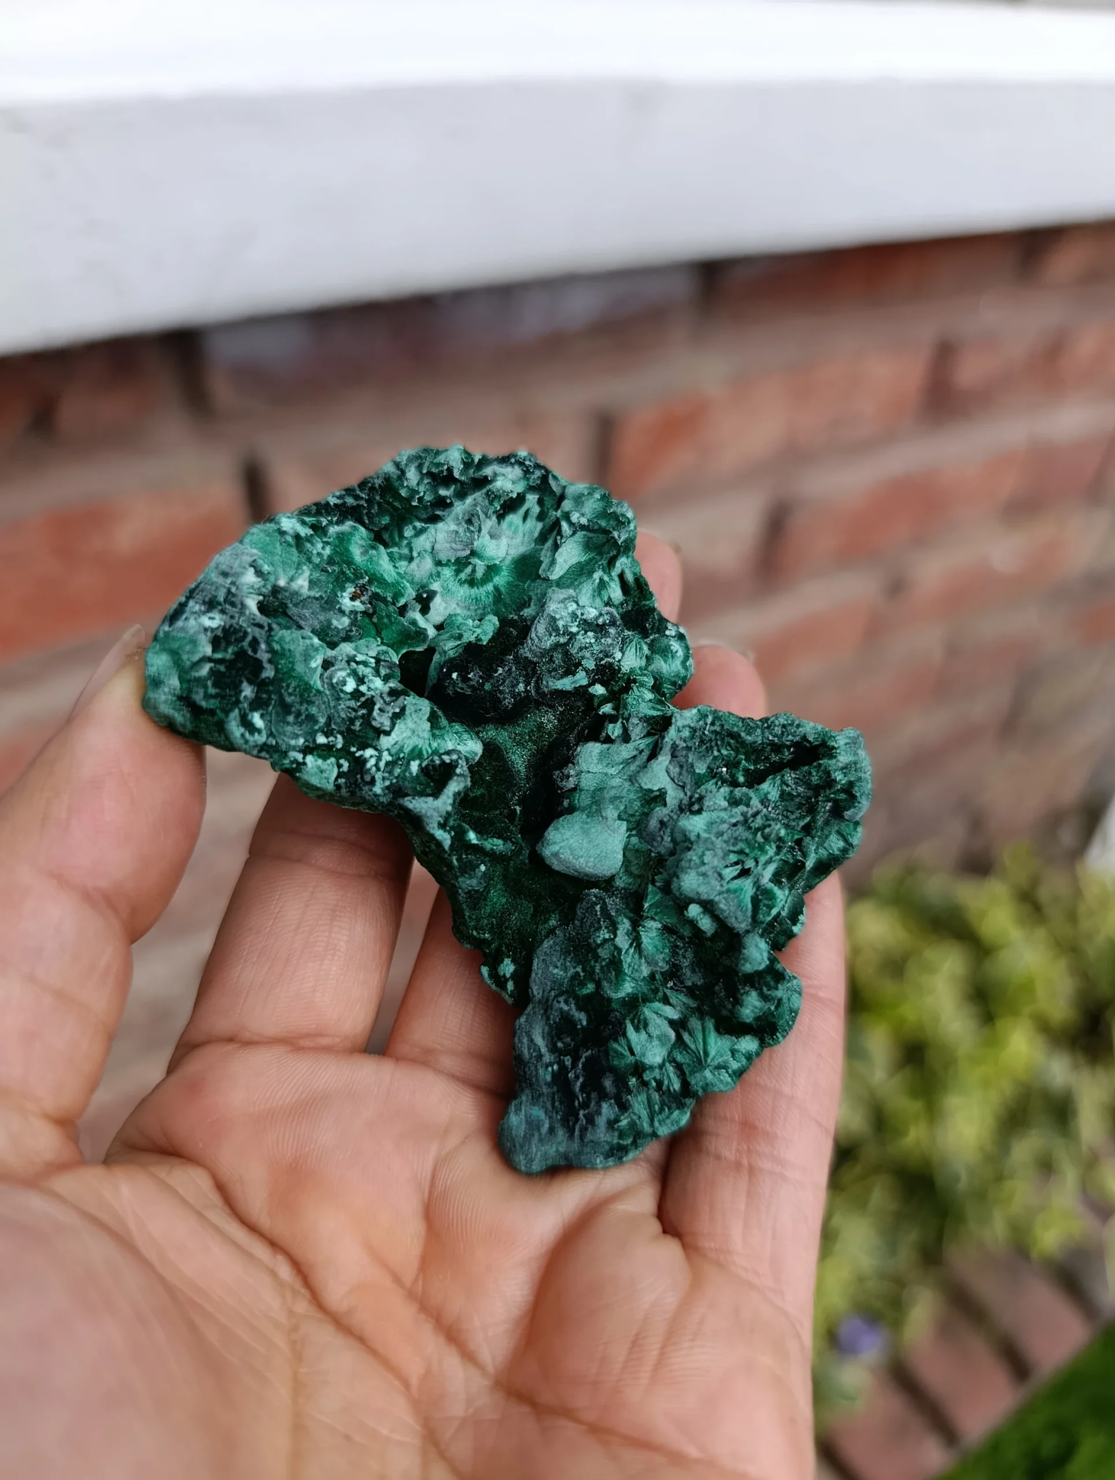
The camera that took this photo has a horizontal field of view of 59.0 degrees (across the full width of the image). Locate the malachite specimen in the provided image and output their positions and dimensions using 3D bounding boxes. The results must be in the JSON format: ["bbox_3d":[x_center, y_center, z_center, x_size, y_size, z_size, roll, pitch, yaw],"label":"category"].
[{"bbox_3d":[-0.003,0.004,0.120,0.066,0.035,0.089,-40,83,-6],"label":"malachite specimen"}]

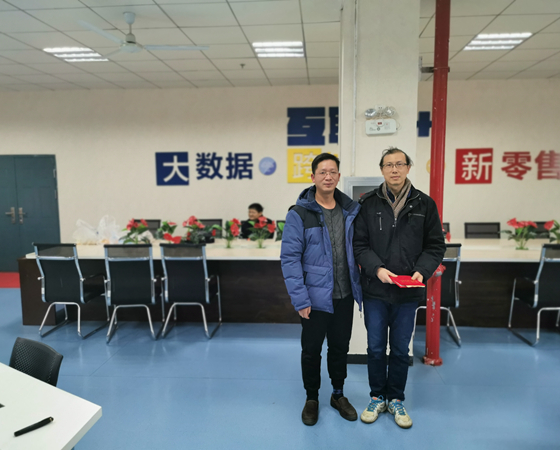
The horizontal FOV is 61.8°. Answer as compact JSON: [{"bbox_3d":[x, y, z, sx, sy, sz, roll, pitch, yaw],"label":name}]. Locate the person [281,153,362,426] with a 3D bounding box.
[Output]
[{"bbox_3d":[0.268,0.402,3.045,0.510,1.723,0.360,-1,6,-9],"label":"person"}]

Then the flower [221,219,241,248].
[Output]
[{"bbox_3d":[-0.583,0.098,5.580,0.240,0.370,0.240,0,6,5],"label":"flower"}]

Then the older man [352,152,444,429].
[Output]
[{"bbox_3d":[0.753,0.389,3.001,0.551,1.751,0.400,0,6,8],"label":"older man"}]

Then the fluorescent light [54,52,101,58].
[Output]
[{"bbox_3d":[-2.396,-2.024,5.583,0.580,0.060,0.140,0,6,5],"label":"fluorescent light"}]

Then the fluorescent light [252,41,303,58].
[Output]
[{"bbox_3d":[-0.005,-2.031,5.375,0.600,0.070,0.580,0,6,5],"label":"fluorescent light"}]

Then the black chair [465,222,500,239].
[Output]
[{"bbox_3d":[2.766,0.471,6.237,0.530,0.950,0.620,0,6,5],"label":"black chair"}]

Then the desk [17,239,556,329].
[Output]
[{"bbox_3d":[0.635,0.642,5.621,6.900,0.770,1.600,0,6,5],"label":"desk"}]

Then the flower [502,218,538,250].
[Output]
[{"bbox_3d":[2.735,0.105,5.294,0.400,0.380,0.320,0,6,5],"label":"flower"}]

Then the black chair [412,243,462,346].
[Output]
[{"bbox_3d":[1.450,0.625,4.539,0.510,0.960,0.620,0,6,2],"label":"black chair"}]

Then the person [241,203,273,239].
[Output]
[{"bbox_3d":[-0.348,0.316,6.671,0.500,1.220,0.600,2,6,20],"label":"person"}]

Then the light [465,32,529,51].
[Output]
[{"bbox_3d":[2.386,-2.028,5.169,0.600,0.070,0.580,0,6,5],"label":"light"}]

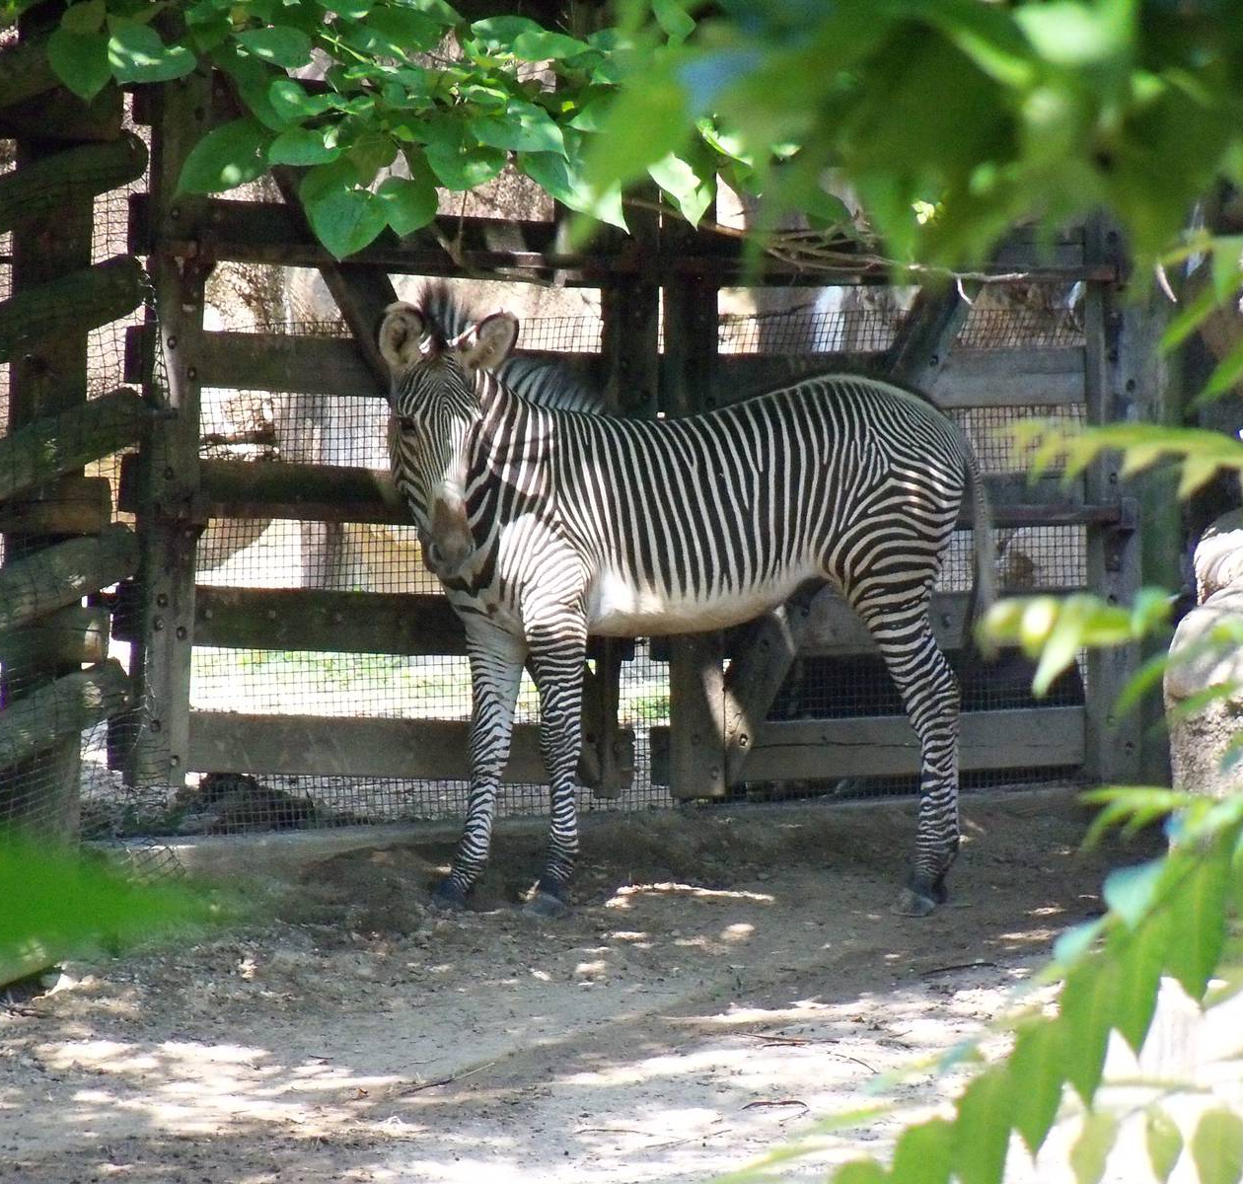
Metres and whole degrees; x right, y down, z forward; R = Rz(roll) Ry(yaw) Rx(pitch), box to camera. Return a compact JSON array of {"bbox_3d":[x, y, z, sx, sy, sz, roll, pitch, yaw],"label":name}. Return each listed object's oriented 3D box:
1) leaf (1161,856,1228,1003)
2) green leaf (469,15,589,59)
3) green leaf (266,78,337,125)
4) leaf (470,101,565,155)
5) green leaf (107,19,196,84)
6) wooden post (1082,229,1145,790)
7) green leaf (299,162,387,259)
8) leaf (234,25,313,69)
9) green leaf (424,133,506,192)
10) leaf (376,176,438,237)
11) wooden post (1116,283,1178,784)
[{"bbox_3d":[0.463,0.270,10.500,0.053,0.118,0.030,0,4,-6],"label":"leaf"},{"bbox_3d":[-0.170,-1.020,24.000,0.220,0.070,0.100,0,7,0],"label":"green leaf"},{"bbox_3d":[-0.589,-0.903,24.000,0.127,0.074,0.080,0,7,0],"label":"green leaf"},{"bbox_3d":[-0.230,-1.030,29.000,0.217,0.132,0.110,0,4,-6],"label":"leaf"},{"bbox_3d":[-0.865,-0.994,24.000,0.166,0.111,0.080,0,7,0],"label":"green leaf"},{"bbox_3d":[1.213,-0.266,32.200,0.135,1.474,0.090,-4,8,-32],"label":"wooden post"},{"bbox_3d":[-0.620,-0.843,29.000,0.195,0.214,0.070,0,4,-6],"label":"green leaf"},{"bbox_3d":[-0.641,-1.002,24.000,0.145,0.071,0.090,0,7,0],"label":"leaf"},{"bbox_3d":[-0.350,-0.963,29.050,0.181,0.143,0.090,0,4,-6],"label":"green leaf"},{"bbox_3d":[-0.483,-0.860,29.100,0.149,0.138,0.060,0,4,-6],"label":"leaf"},{"bbox_3d":[1.319,-0.184,32.700,0.140,1.361,0.140,-3,5,-37],"label":"wooden post"}]

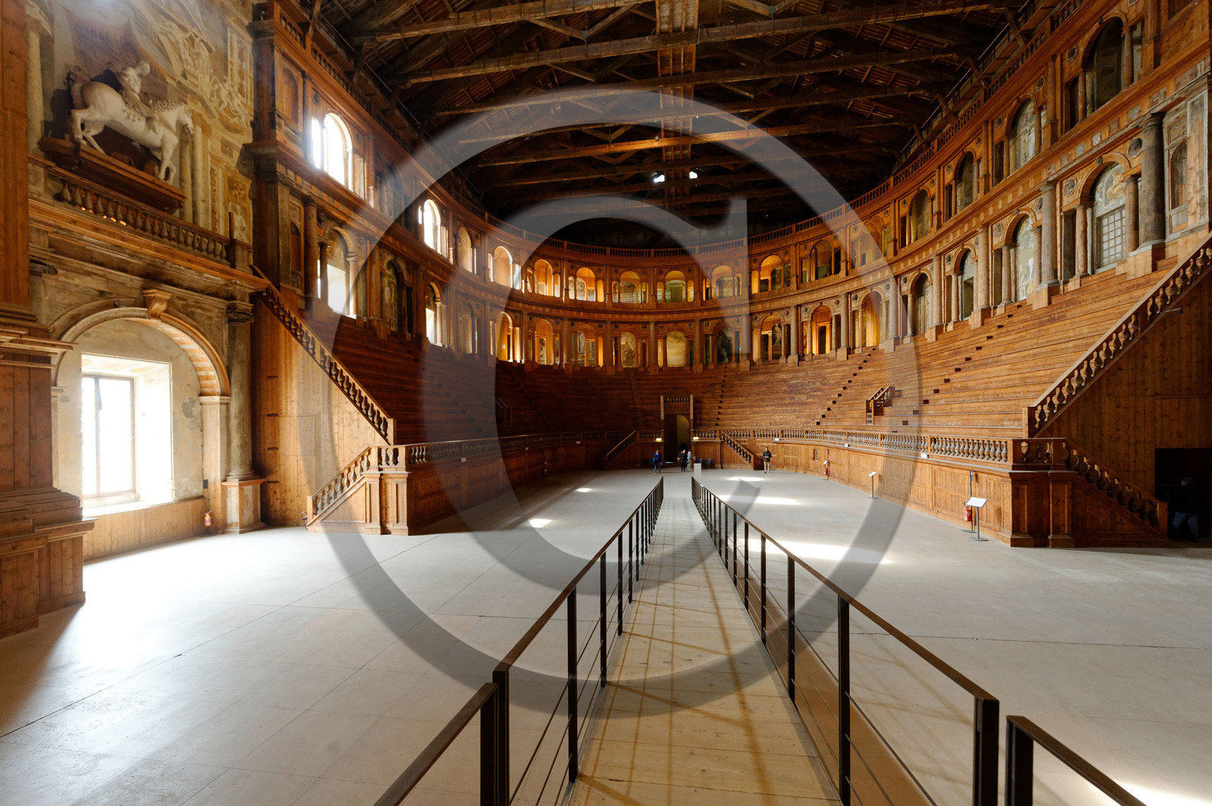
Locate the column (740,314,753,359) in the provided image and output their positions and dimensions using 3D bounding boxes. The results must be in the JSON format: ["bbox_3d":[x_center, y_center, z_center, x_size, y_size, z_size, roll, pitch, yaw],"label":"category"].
[{"bbox_3d":[12.380,-5.771,41.600,0.650,4.000,0.650,-2,-3,33],"label":"column"}]

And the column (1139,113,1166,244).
[{"bbox_3d":[16.444,-6.745,14.162,0.600,3.900,0.600,-1,-1,9],"label":"column"}]

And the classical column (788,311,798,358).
[{"bbox_3d":[14.784,-5.512,37.043,0.600,3.900,0.600,0,-1,-40],"label":"classical column"}]

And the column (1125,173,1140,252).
[{"bbox_3d":[16.719,-5.956,14.942,0.400,2.574,0.400,-1,-1,9],"label":"column"}]

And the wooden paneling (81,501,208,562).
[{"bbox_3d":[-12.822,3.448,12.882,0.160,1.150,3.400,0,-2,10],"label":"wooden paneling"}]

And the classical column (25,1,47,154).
[{"bbox_3d":[-13.096,-7.469,10.800,0.340,3.350,0.420,0,-2,10],"label":"classical column"}]

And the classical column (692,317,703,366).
[{"bbox_3d":[8.104,-5.351,41.338,0.600,3.900,0.600,-1,-1,20],"label":"classical column"}]

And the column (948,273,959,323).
[{"bbox_3d":[18.712,-5.661,25.300,0.470,2.660,0.470,0,-2,10],"label":"column"}]

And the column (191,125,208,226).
[{"bbox_3d":[-12.494,-6.938,14.500,0.320,3.150,0.420,0,-2,10],"label":"column"}]

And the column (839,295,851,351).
[{"bbox_3d":[17.233,-5.779,33.900,0.760,4.050,0.760,2,-3,-41],"label":"column"}]

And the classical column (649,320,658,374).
[{"bbox_3d":[4.253,-5.103,42.300,0.860,4.600,0.860,0,-2,10],"label":"classical column"}]

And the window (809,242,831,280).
[{"bbox_3d":[16.260,-10.766,35.700,0.350,2.750,1.750,1,-2,-33],"label":"window"}]

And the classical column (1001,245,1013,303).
[{"bbox_3d":[18.045,-5.814,21.200,0.460,2.620,0.460,0,-2,10],"label":"classical column"}]

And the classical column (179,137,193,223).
[{"bbox_3d":[-12.532,-6.733,14.100,0.320,2.750,0.400,0,-2,10],"label":"classical column"}]

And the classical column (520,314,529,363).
[{"bbox_3d":[-6.589,-5.288,38.325,0.600,3.900,0.600,0,-2,-41],"label":"classical column"}]

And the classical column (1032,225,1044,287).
[{"bbox_3d":[17.294,-5.815,18.842,0.400,2.574,0.400,-1,-1,9],"label":"classical column"}]

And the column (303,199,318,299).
[{"bbox_3d":[-11.904,-6.195,18.976,0.600,3.900,0.600,-1,-1,9],"label":"column"}]

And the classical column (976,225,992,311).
[{"bbox_3d":[17.752,-6.346,22.073,0.600,3.900,0.600,-1,-1,9],"label":"classical column"}]

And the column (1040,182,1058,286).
[{"bbox_3d":[17.040,-6.522,18.109,0.600,3.900,0.600,-1,-1,9],"label":"column"}]

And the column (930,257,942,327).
[{"bbox_3d":[18.199,-6.183,25.898,0.600,3.900,0.600,-1,-1,5],"label":"column"}]

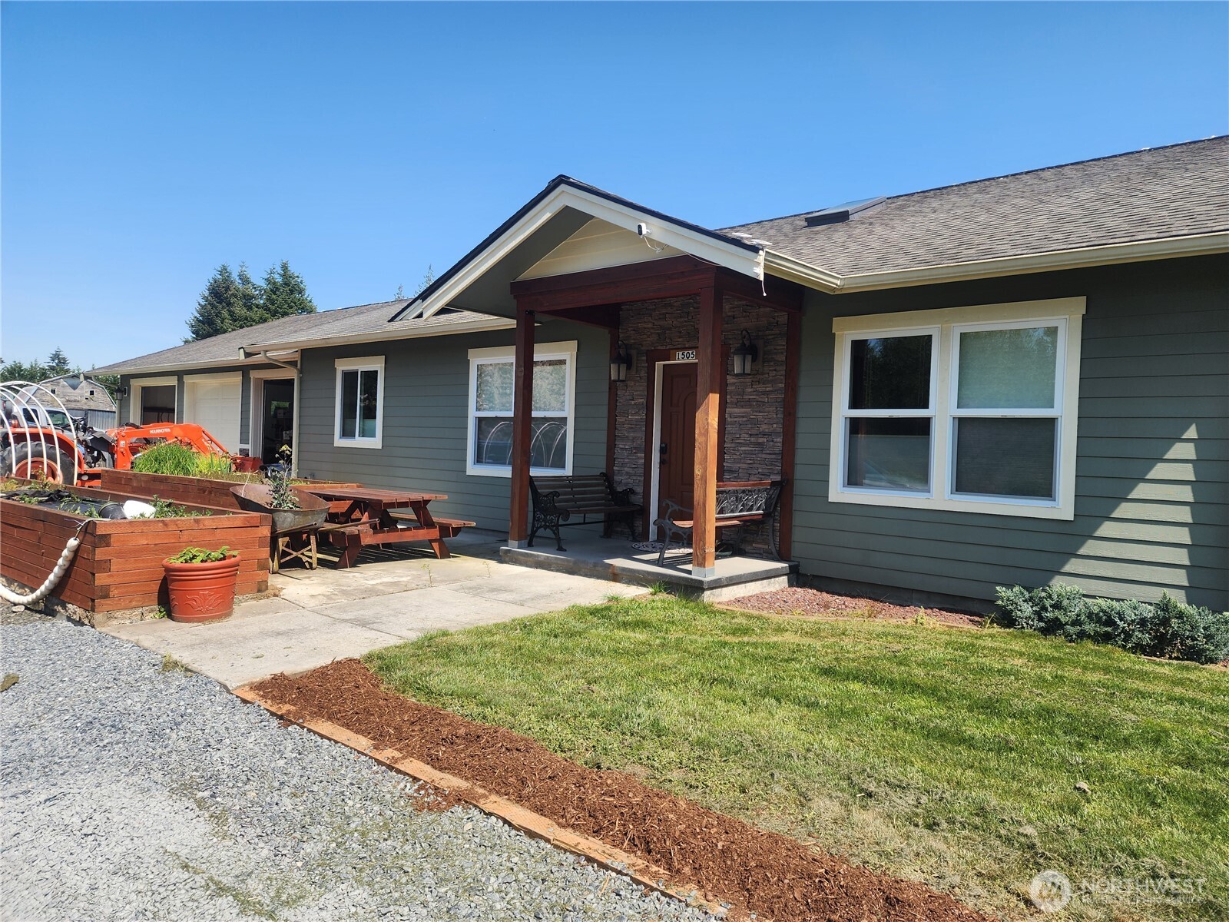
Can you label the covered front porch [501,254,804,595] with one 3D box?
[{"bbox_3d":[0.367,-0.346,8.338,2.620,2.960,1.700,3,2,41],"label":"covered front porch"}]

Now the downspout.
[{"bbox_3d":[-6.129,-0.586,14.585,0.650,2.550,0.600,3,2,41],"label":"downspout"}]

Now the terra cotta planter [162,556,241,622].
[{"bbox_3d":[-2.927,0.915,5.802,0.500,0.430,0.500,3,2,41],"label":"terra cotta planter"}]

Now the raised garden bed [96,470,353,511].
[{"bbox_3d":[-5.461,0.548,11.352,4.300,0.680,1.330,3,2,36],"label":"raised garden bed"}]

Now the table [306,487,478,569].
[{"bbox_3d":[-2.715,0.707,9.030,1.740,0.705,1.520,3,2,42],"label":"table"}]

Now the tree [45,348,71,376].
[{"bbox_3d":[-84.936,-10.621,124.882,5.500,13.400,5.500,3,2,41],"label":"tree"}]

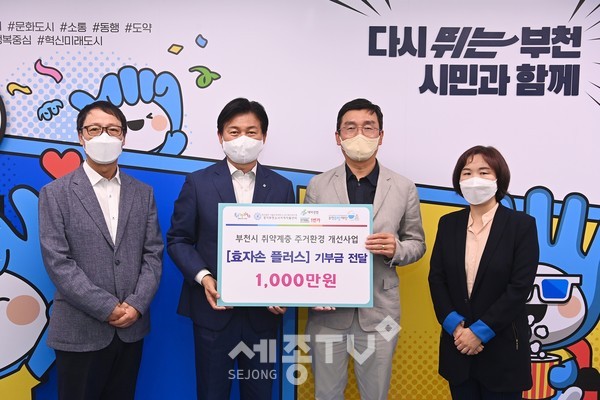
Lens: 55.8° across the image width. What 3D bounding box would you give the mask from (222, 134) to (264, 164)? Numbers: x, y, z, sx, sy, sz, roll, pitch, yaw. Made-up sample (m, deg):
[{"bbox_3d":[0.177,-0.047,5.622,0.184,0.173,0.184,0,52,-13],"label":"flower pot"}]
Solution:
[{"bbox_3d":[-0.215,-0.193,2.160,0.150,0.112,0.090,0,4,-6],"label":"mask"}]

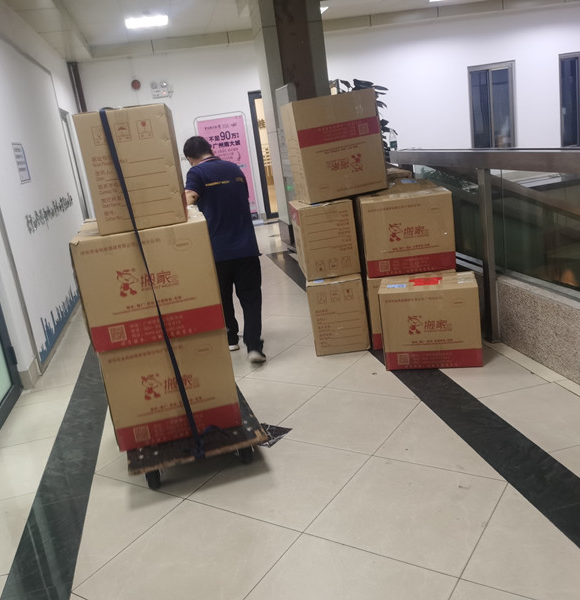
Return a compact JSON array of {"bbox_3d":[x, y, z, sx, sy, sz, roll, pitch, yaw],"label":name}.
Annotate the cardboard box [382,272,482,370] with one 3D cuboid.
[{"bbox_3d":[0.858,0.128,3.794,0.554,0.482,0.356,-4,15,14],"label":"cardboard box"}]

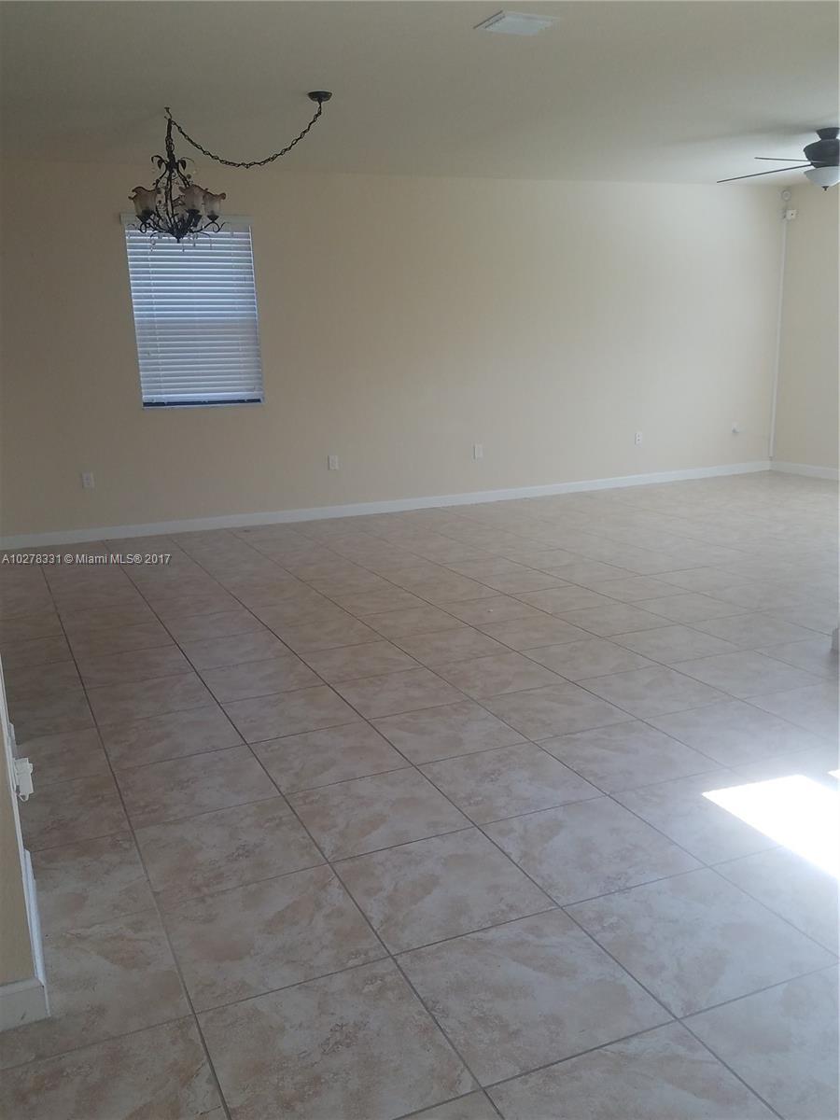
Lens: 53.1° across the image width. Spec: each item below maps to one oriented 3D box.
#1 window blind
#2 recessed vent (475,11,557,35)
[{"bbox_3d":[-1.734,-1.928,6.549,0.930,1.380,0.070,-7,15,-20],"label":"window blind"},{"bbox_3d":[0.430,-2.382,3.752,0.290,0.030,0.235,-7,15,-20],"label":"recessed vent"}]

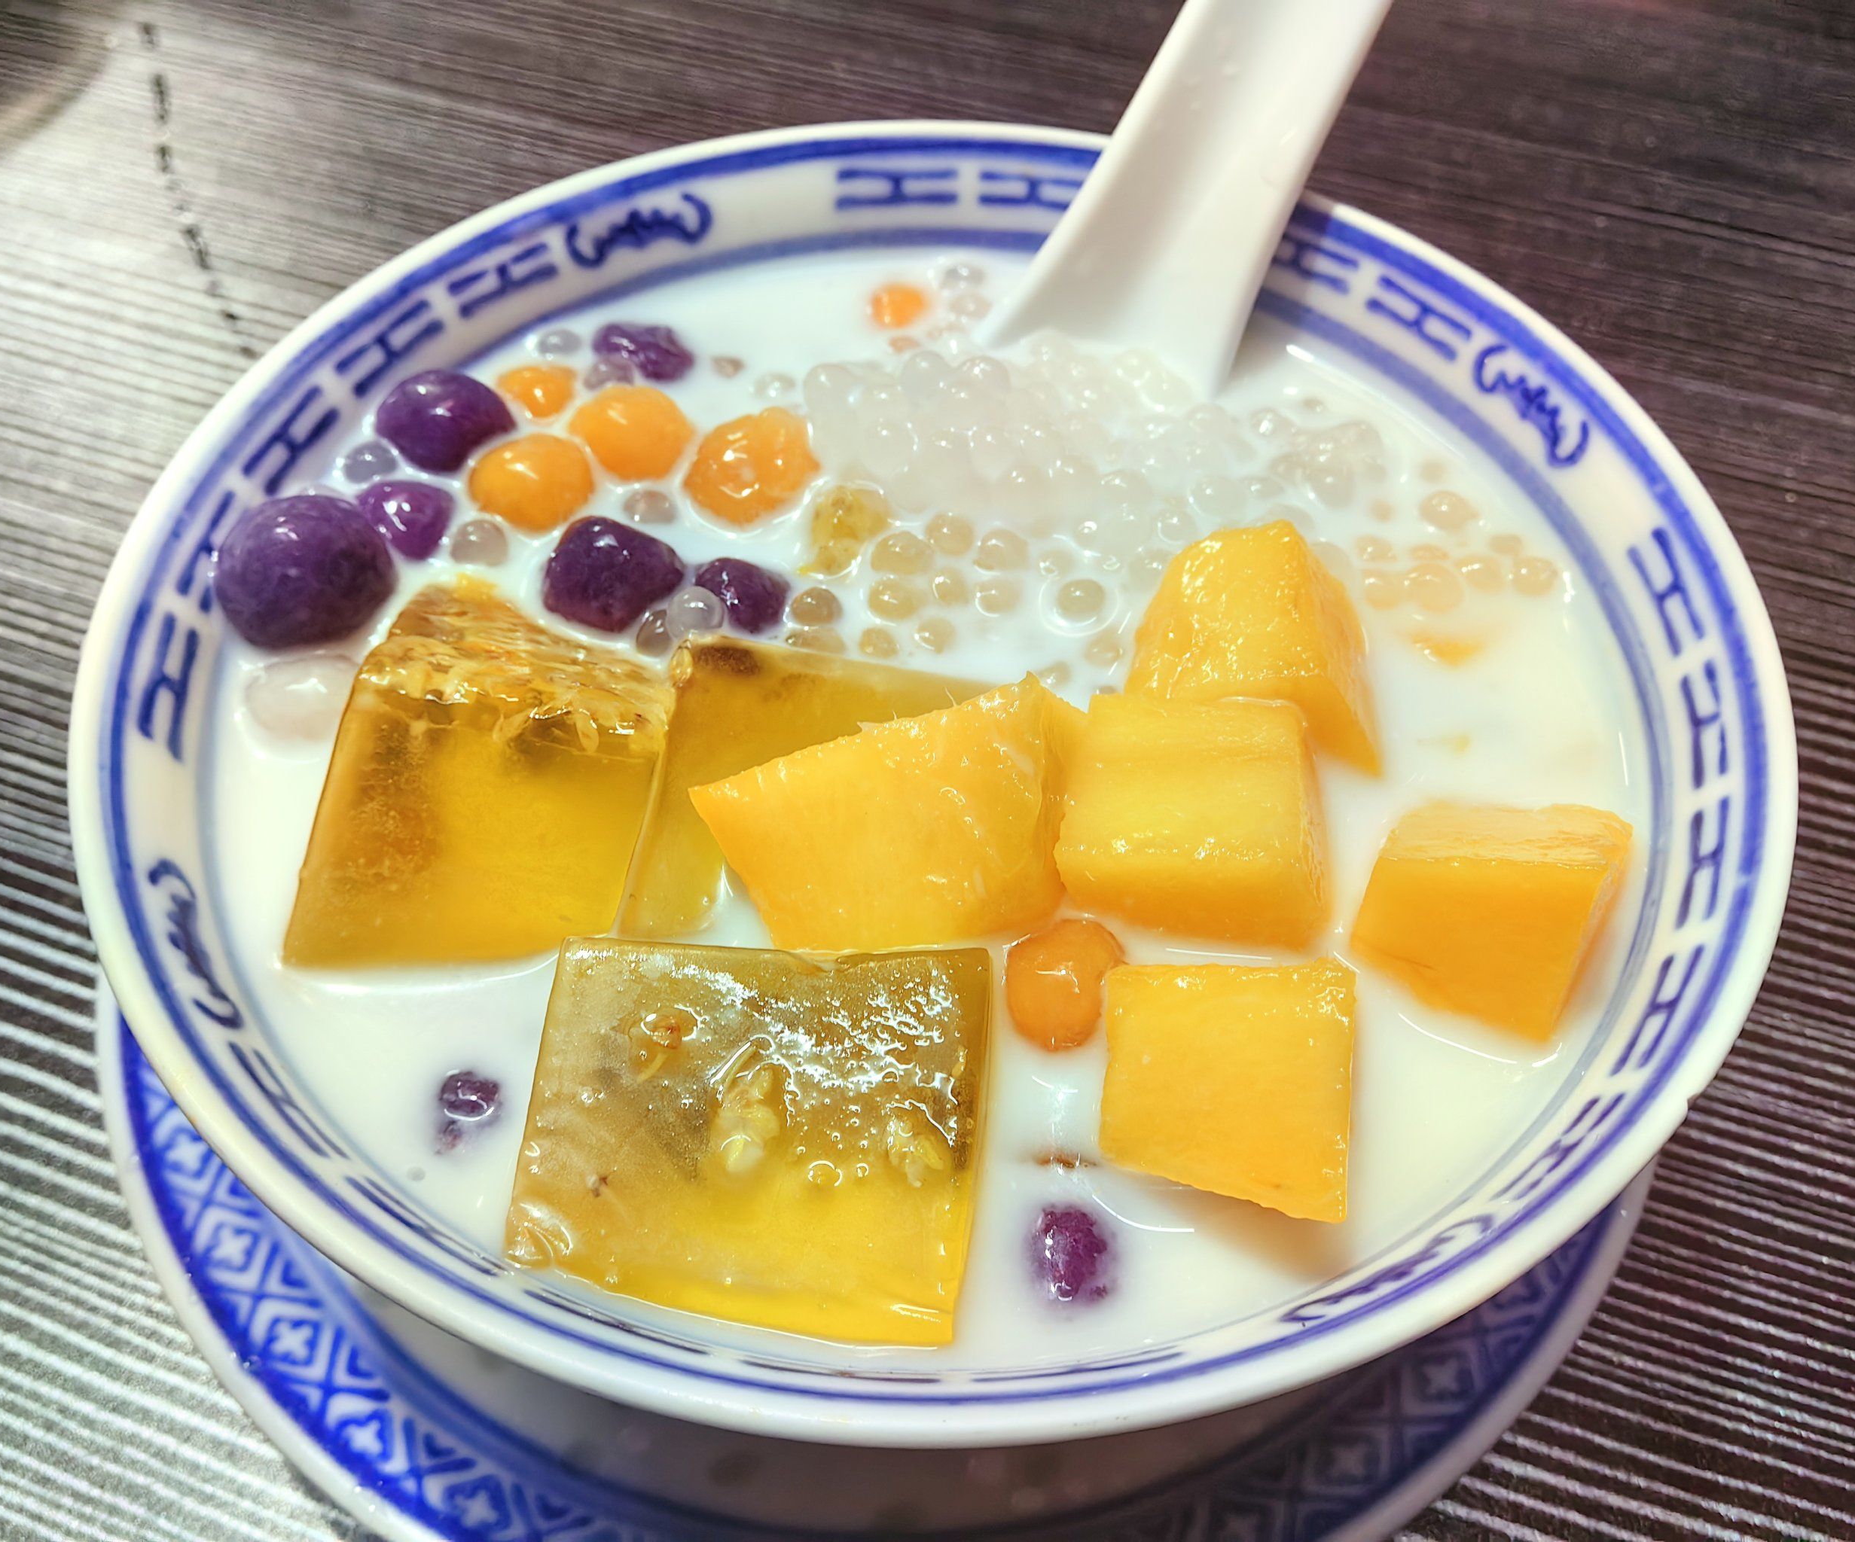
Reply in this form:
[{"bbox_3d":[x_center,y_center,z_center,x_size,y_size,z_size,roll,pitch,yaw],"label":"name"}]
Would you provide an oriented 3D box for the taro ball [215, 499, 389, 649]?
[{"bbox_3d":[-0.059,-0.019,0.152,0.016,0.014,0.016,0,53,0],"label":"taro ball"}]

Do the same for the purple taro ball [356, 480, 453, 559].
[{"bbox_3d":[-0.052,-0.025,0.158,0.009,0.008,0.008,1,53,0],"label":"purple taro ball"}]

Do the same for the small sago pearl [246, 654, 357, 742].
[{"bbox_3d":[-0.058,-0.006,0.148,0.011,0.008,0.010,0,53,0],"label":"small sago pearl"}]

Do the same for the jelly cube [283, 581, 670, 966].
[{"bbox_3d":[-0.037,0.004,0.143,0.026,0.028,0.030,11,14,-11],"label":"jelly cube"}]

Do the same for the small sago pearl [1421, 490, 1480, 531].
[{"bbox_3d":[0.053,-0.026,0.162,0.005,0.005,0.005,0,53,0],"label":"small sago pearl"}]

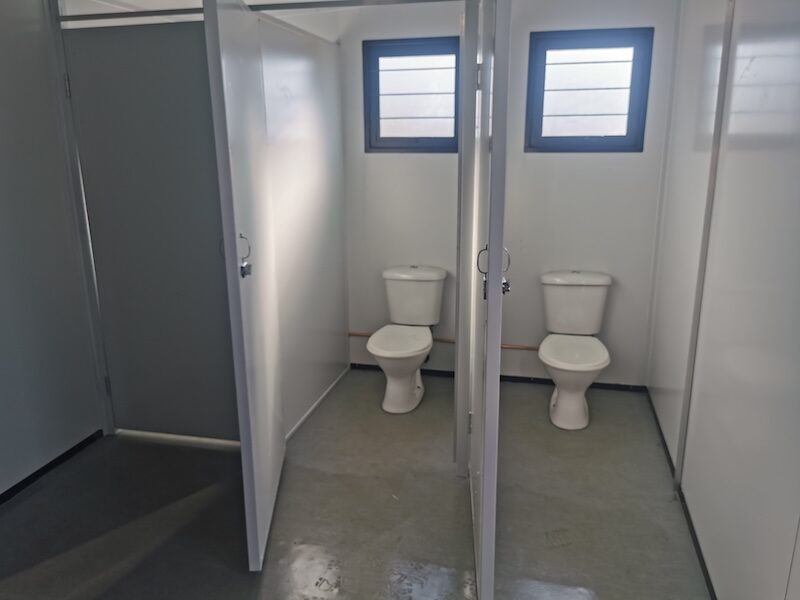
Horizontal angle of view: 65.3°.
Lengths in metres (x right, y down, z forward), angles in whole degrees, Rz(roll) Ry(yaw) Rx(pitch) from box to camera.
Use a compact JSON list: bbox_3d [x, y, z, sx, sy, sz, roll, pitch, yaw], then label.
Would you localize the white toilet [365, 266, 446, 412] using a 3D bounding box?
[{"bbox_3d":[0.058,0.219,3.611,0.390,0.760,0.700,2,14,9],"label":"white toilet"}]

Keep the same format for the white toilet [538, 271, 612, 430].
[{"bbox_3d":[0.944,0.265,3.388,0.390,0.760,0.700,3,14,14],"label":"white toilet"}]

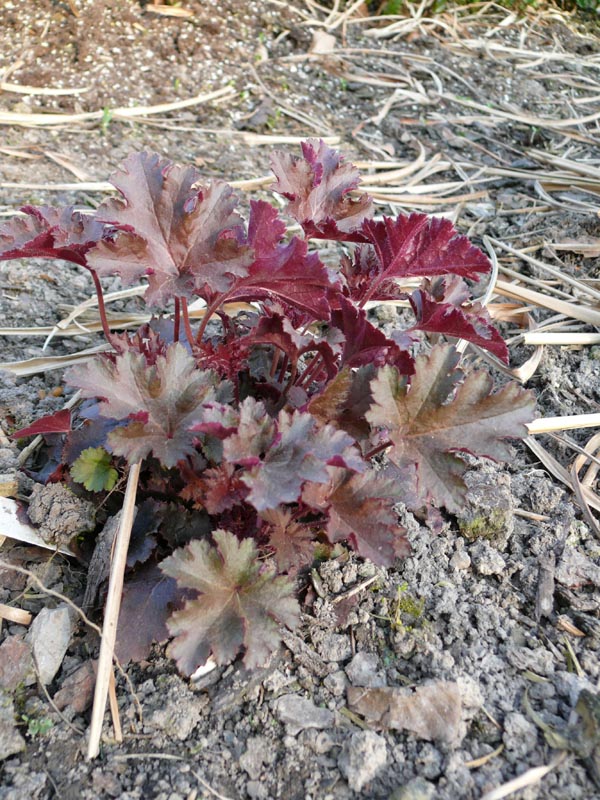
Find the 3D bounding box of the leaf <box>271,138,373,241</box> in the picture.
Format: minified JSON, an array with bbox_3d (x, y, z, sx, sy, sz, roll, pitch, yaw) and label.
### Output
[{"bbox_3d":[0.014,-0.144,0.575,0.068,0.064,0.035,0,11,0],"label":"leaf"}]

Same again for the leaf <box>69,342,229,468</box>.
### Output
[{"bbox_3d":[-0.099,0.004,0.540,0.098,0.026,0.088,-27,53,-14],"label":"leaf"}]

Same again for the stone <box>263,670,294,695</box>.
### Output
[{"bbox_3d":[-0.012,0.156,0.460,0.016,0.010,0.011,0,38,0],"label":"stone"}]

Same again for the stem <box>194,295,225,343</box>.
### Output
[{"bbox_3d":[-0.062,-0.056,0.575,0.007,0.046,0.006,23,31,-24],"label":"stem"}]

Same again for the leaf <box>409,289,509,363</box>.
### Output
[{"bbox_3d":[0.121,-0.057,0.633,0.070,0.034,0.040,13,40,16],"label":"leaf"}]

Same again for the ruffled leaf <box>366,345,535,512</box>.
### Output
[{"bbox_3d":[0.101,0.019,0.560,0.100,0.024,0.108,-13,62,-13],"label":"ruffled leaf"}]

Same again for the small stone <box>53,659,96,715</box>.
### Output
[{"bbox_3d":[-0.125,0.158,0.458,0.017,0.012,0.027,22,43,25],"label":"small stone"}]

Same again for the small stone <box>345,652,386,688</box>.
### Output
[{"bbox_3d":[0.036,0.151,0.463,0.022,0.013,0.015,0,38,0],"label":"small stone"}]

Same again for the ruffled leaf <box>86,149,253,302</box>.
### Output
[{"bbox_3d":[-0.077,-0.102,0.505,0.096,0.088,0.035,0,1,0],"label":"ruffled leaf"}]

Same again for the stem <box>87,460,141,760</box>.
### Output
[{"bbox_3d":[-0.109,0.114,0.497,0.007,0.007,0.191,8,48,-10],"label":"stem"}]

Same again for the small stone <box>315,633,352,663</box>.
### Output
[{"bbox_3d":[0.018,0.138,0.463,0.021,0.013,0.014,0,36,0],"label":"small stone"}]

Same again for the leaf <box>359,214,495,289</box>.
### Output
[{"bbox_3d":[0.082,-0.101,0.560,0.087,0.037,0.055,0,36,0],"label":"leaf"}]

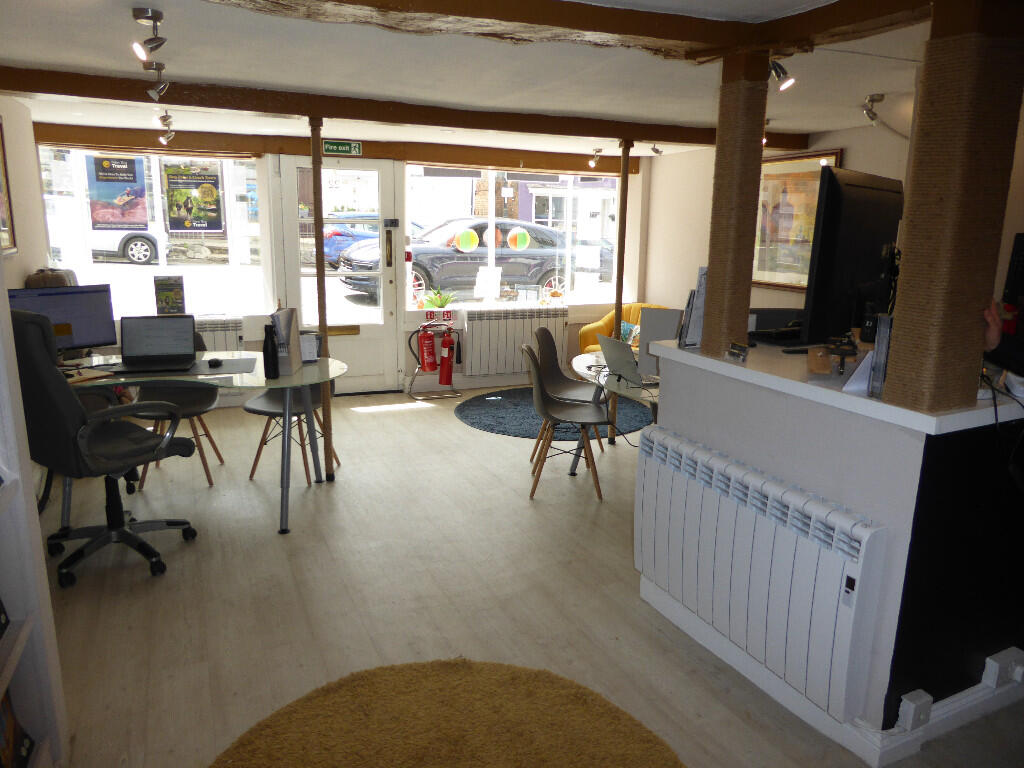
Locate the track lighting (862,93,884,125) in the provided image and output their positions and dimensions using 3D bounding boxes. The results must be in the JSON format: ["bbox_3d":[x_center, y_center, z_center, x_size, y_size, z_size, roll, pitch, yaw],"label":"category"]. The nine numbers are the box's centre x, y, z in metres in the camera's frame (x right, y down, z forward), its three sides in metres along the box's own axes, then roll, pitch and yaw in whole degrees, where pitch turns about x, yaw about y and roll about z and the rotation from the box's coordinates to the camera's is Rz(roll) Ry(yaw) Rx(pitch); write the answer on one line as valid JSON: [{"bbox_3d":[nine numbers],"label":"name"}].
[{"bbox_3d":[1.953,-1.482,3.820,0.110,0.160,0.110,-3,13,-18],"label":"track lighting"}]

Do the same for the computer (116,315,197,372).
[{"bbox_3d":[-1.835,-0.219,3.654,0.360,0.251,0.273,-4,14,-20],"label":"computer"}]

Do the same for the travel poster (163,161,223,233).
[{"bbox_3d":[-2.578,-1.517,5.774,0.400,0.540,0.020,-5,14,-23],"label":"travel poster"}]

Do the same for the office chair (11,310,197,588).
[{"bbox_3d":[-1.783,0.233,3.099,0.660,1.130,0.700,10,16,37],"label":"office chair"}]

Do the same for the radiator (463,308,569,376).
[{"bbox_3d":[0.030,-0.390,6.321,0.969,0.591,0.100,-4,14,-19],"label":"radiator"}]

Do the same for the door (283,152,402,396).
[{"bbox_3d":[-1.414,-0.850,5.885,0.898,1.949,0.060,-4,14,-19],"label":"door"}]

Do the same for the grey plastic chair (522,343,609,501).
[{"bbox_3d":[0.309,0.195,4.006,0.510,0.820,0.465,2,13,3],"label":"grey plastic chair"}]

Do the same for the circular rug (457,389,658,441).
[{"bbox_3d":[0.337,0.210,5.883,1.660,0.020,1.660,1,12,0],"label":"circular rug"}]

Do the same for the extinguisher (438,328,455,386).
[{"bbox_3d":[-0.572,-0.227,6.342,0.140,0.500,0.140,-2,13,-11],"label":"extinguisher"}]

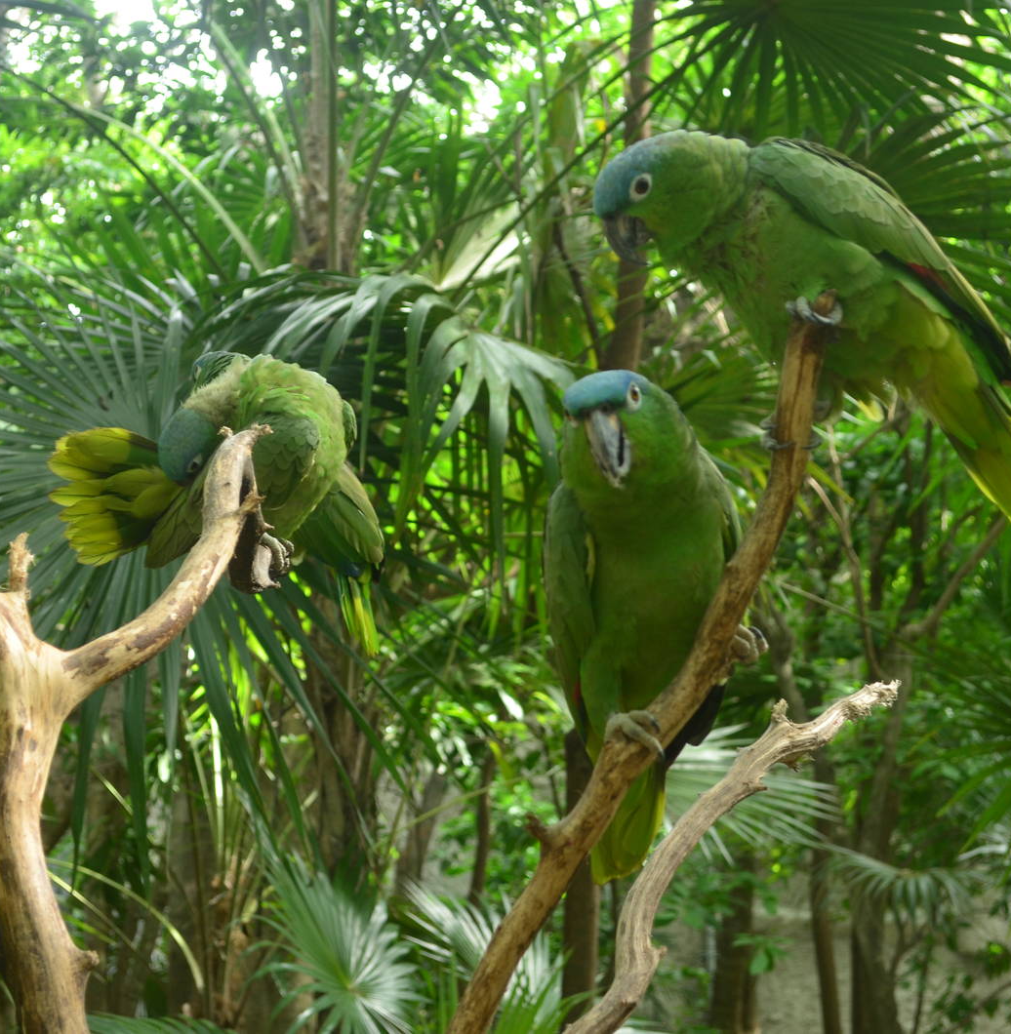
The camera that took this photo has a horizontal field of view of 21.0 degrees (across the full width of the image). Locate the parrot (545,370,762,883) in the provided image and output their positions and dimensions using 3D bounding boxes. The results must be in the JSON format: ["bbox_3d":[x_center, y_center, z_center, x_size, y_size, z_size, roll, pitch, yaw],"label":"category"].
[{"bbox_3d":[0.092,0.069,1.730,0.135,0.315,0.180,0,-3,-3],"label":"parrot"}]

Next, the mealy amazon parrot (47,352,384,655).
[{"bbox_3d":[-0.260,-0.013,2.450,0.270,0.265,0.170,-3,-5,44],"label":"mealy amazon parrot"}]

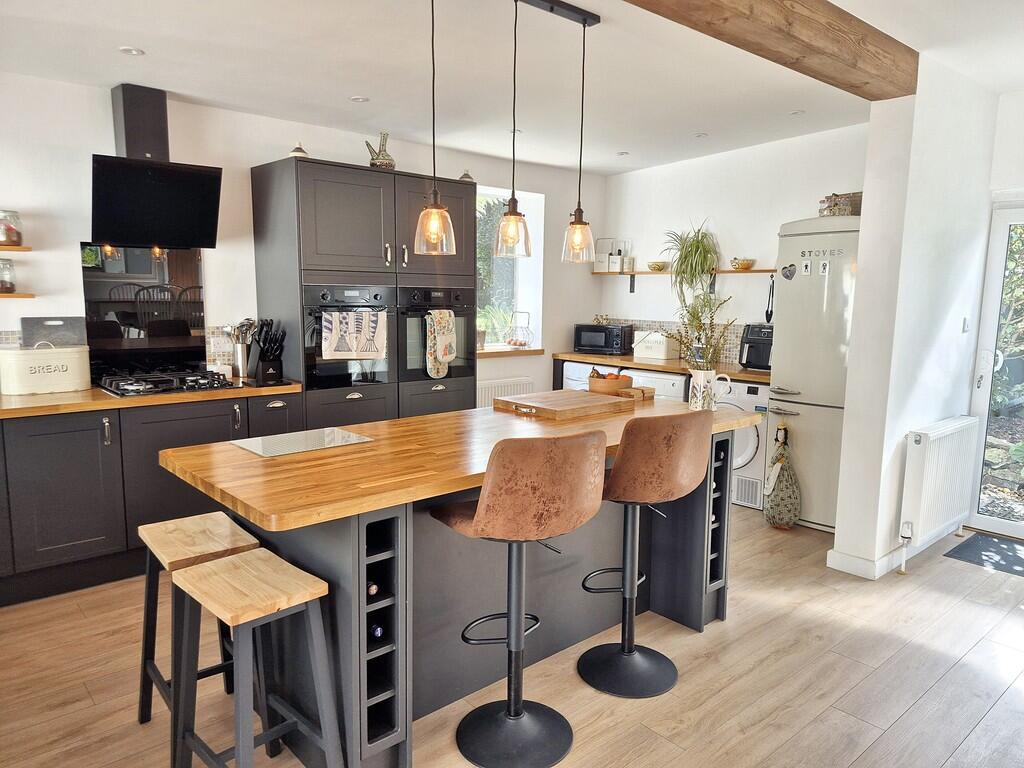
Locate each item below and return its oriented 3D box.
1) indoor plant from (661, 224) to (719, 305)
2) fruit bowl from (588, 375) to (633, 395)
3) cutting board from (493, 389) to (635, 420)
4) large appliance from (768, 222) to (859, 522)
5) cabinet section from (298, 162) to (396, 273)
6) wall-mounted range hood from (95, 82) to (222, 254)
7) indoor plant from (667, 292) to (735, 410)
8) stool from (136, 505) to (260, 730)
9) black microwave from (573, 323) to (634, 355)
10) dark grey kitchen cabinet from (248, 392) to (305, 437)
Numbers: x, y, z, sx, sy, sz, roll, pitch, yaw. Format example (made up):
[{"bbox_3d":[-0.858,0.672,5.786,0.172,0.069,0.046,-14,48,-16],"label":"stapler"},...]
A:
[{"bbox_3d":[1.386,-0.932,5.297,0.360,0.610,0.420,-5,9,-38],"label":"indoor plant"},{"bbox_3d":[0.509,0.010,3.534,0.220,0.115,0.220,0,7,0],"label":"fruit bowl"},{"bbox_3d":[0.252,0.090,3.163,0.510,0.050,0.410,-6,10,-39],"label":"cutting board"},{"bbox_3d":[2.140,-0.067,4.400,0.660,1.880,0.590,-5,9,-38],"label":"large appliance"},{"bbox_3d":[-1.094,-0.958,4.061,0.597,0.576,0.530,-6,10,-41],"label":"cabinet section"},{"bbox_3d":[-1.885,-1.118,3.563,0.600,0.808,0.360,-6,10,-42],"label":"wall-mounted range hood"},{"bbox_3d":[0.862,-0.153,3.156,0.300,0.545,0.260,0,7,0],"label":"indoor plant"},{"bbox_3d":[-0.984,0.791,2.165,0.322,0.650,0.395,-6,10,-42],"label":"stool"},{"bbox_3d":[0.835,-0.388,6.074,0.440,0.255,0.340,3,8,22],"label":"black microwave"},{"bbox_3d":[-1.484,0.393,4.036,0.300,0.710,0.570,-5,9,-38],"label":"dark grey kitchen cabinet"}]

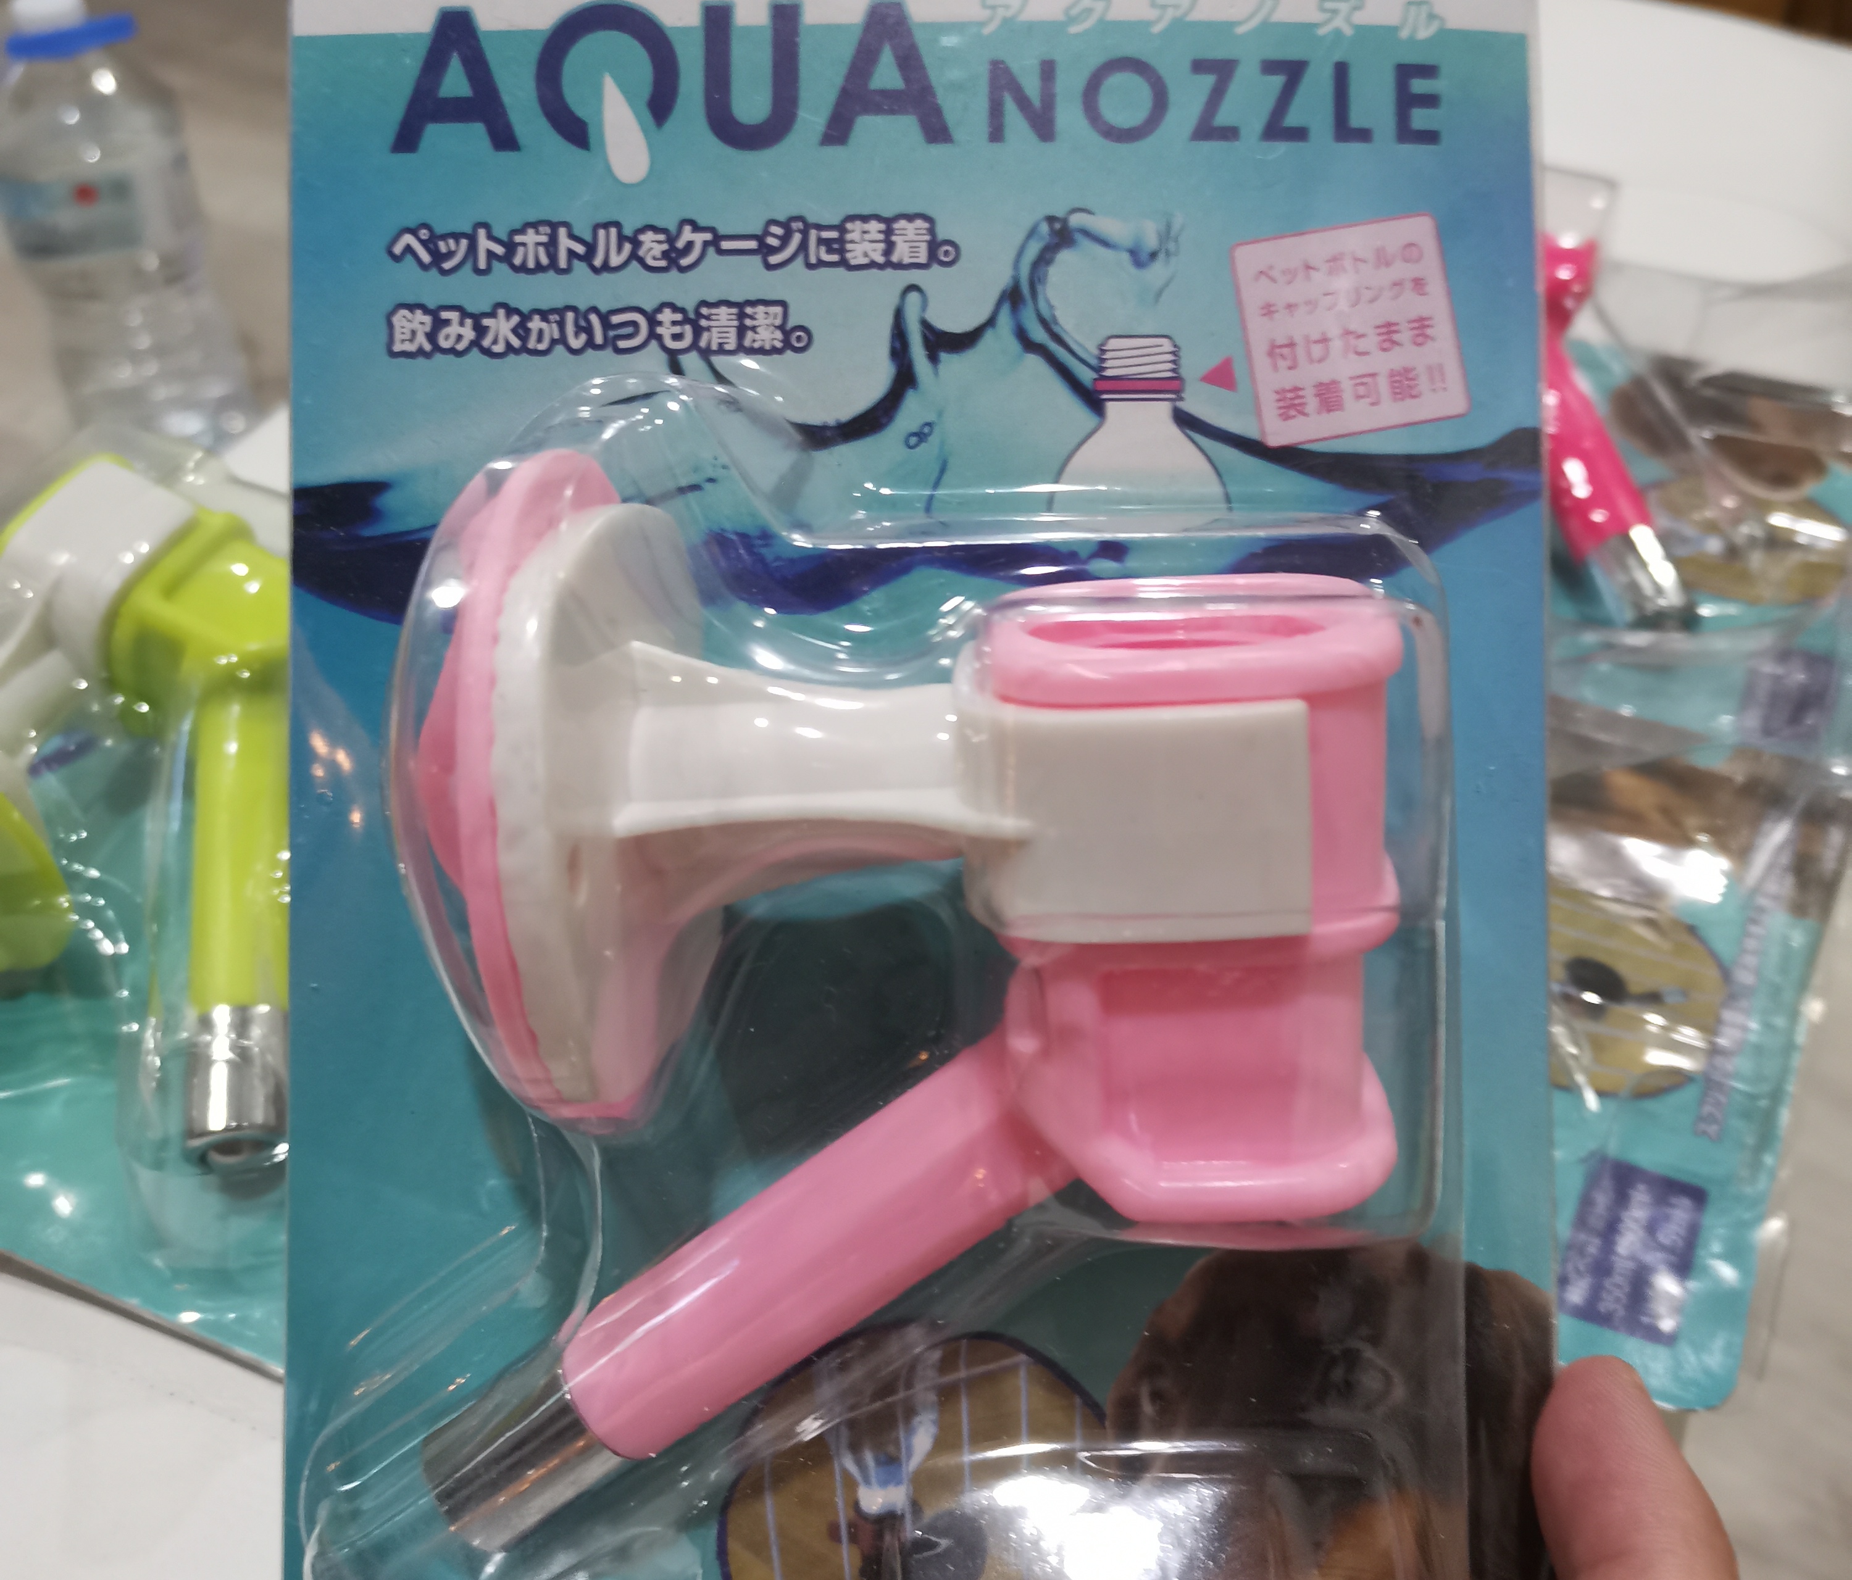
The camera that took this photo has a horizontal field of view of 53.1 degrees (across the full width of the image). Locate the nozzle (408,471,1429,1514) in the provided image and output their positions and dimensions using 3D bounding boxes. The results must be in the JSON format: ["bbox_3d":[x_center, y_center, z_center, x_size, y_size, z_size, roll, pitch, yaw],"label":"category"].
[{"bbox_3d":[-0.002,0.021,0.175,0.093,0.105,0.061,-1,10,3],"label":"nozzle"}]

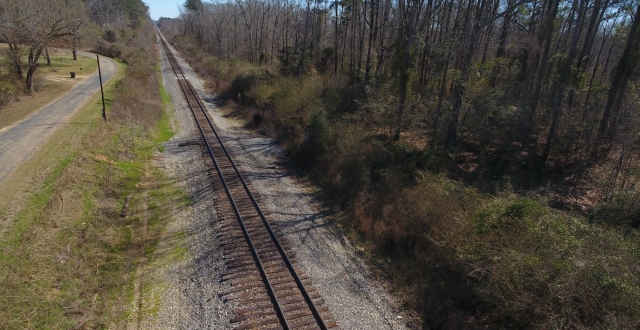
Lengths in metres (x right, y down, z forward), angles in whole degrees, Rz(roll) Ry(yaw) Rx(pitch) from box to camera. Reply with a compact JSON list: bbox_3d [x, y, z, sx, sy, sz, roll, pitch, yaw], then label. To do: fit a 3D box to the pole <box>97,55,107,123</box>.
[{"bbox_3d":[-24.851,-8.485,42.107,0.260,7.650,0.260,-5,21,-22],"label":"pole"}]

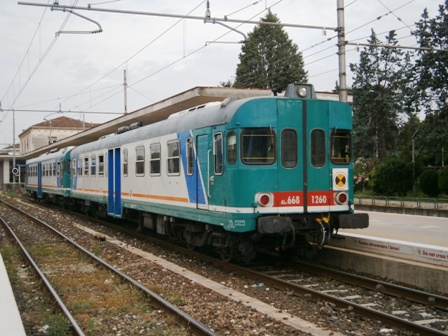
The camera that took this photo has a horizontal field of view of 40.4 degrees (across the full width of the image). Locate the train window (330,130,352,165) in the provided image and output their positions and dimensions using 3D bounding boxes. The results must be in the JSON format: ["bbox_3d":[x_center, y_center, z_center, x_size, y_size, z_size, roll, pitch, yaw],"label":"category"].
[{"bbox_3d":[2.461,-0.429,12.743,0.720,0.770,0.060,0,-1,-38],"label":"train window"}]

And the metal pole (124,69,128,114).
[{"bbox_3d":[-6.768,-2.390,42.153,0.220,8.860,0.220,0,-1,-24],"label":"metal pole"}]

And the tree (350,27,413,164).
[{"bbox_3d":[9.497,-3.300,37.048,4.200,10.250,4.200,0,-1,-24],"label":"tree"}]

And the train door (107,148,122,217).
[{"bbox_3d":[-3.863,0.518,21.499,0.090,2.300,1.700,0,-1,-24],"label":"train door"}]

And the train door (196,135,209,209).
[{"bbox_3d":[-0.466,0.098,13.591,0.070,1.720,0.730,0,-1,-24],"label":"train door"}]

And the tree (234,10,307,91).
[{"bbox_3d":[3.634,-5.212,48.076,6.600,14.430,6.600,0,-1,-24],"label":"tree"}]

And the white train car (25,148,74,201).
[{"bbox_3d":[-10.852,0.826,40.863,2.880,3.600,22.000,0,-1,-24],"label":"white train car"}]

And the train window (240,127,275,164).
[{"bbox_3d":[0.694,-0.407,11.963,0.740,0.740,0.060,0,-1,-10],"label":"train window"}]

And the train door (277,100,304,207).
[{"bbox_3d":[1.314,-0.249,12.157,0.600,2.200,0.070,0,-1,-24],"label":"train door"}]

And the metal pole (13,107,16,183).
[{"bbox_3d":[-24.108,-2.158,70.000,0.230,9.400,0.230,0,-1,-24],"label":"metal pole"}]

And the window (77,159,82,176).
[{"bbox_3d":[-6.571,-0.064,27.826,0.060,0.860,1.000,0,-1,-24],"label":"window"}]

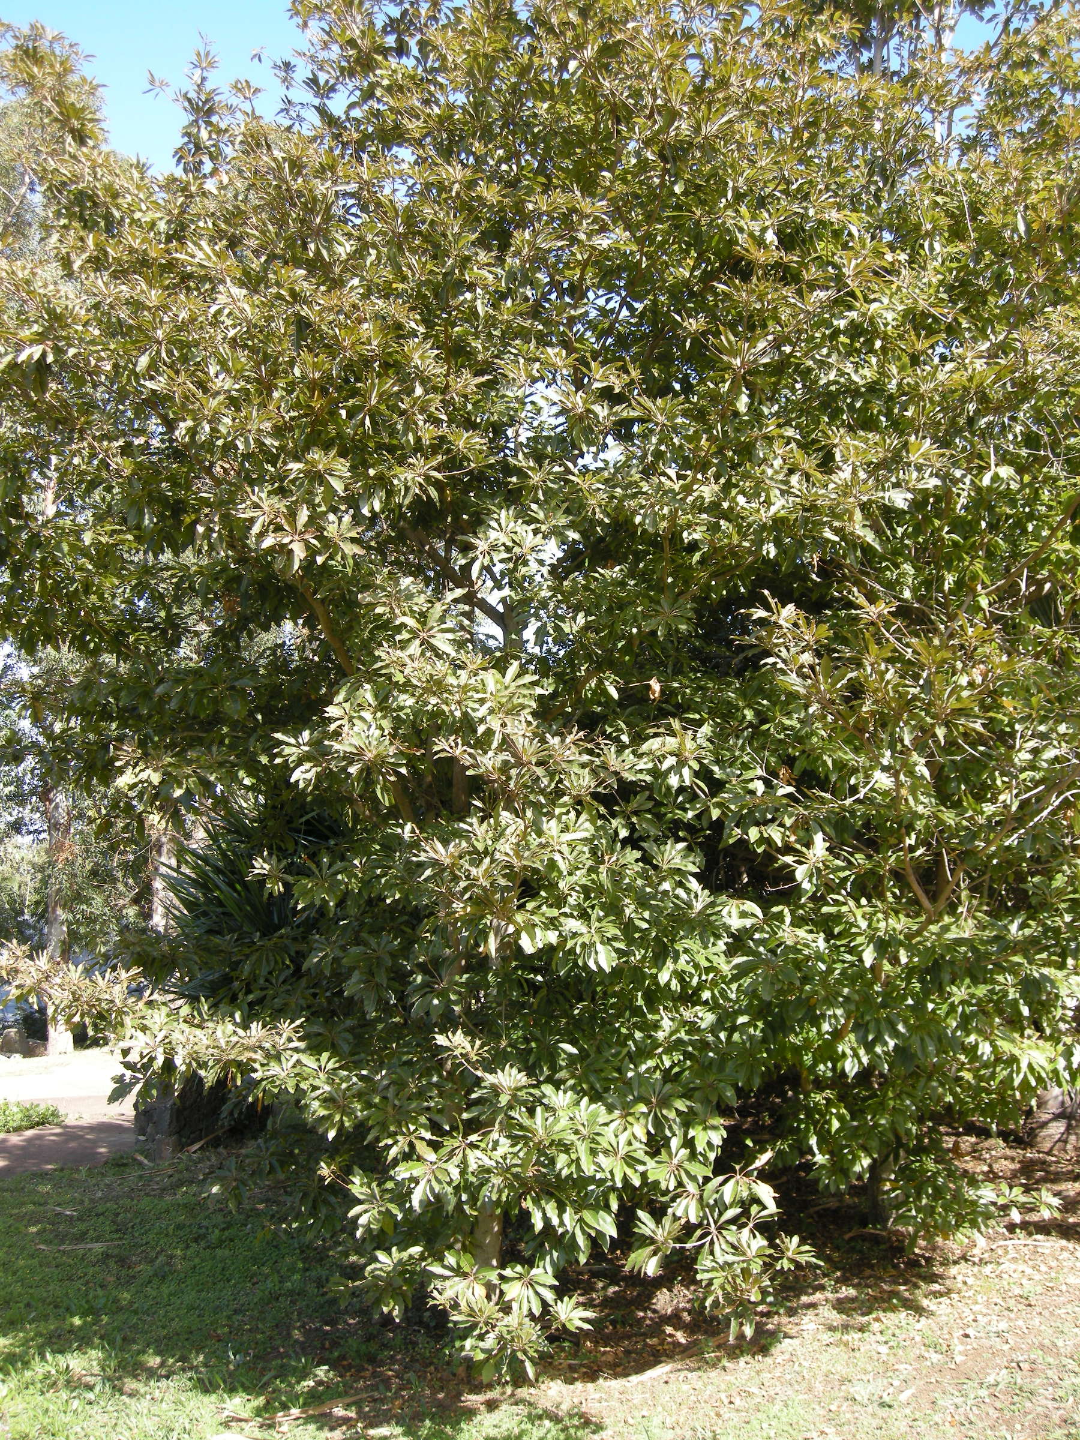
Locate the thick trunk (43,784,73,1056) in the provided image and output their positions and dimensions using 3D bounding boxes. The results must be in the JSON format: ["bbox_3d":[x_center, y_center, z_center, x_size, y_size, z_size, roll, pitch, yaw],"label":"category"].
[{"bbox_3d":[-5.397,2.236,16.300,0.280,3.060,0.280,-2,-7,0],"label":"thick trunk"}]

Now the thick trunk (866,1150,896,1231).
[{"bbox_3d":[1.621,2.226,6.900,0.140,0.390,0.140,0,-7,0],"label":"thick trunk"}]

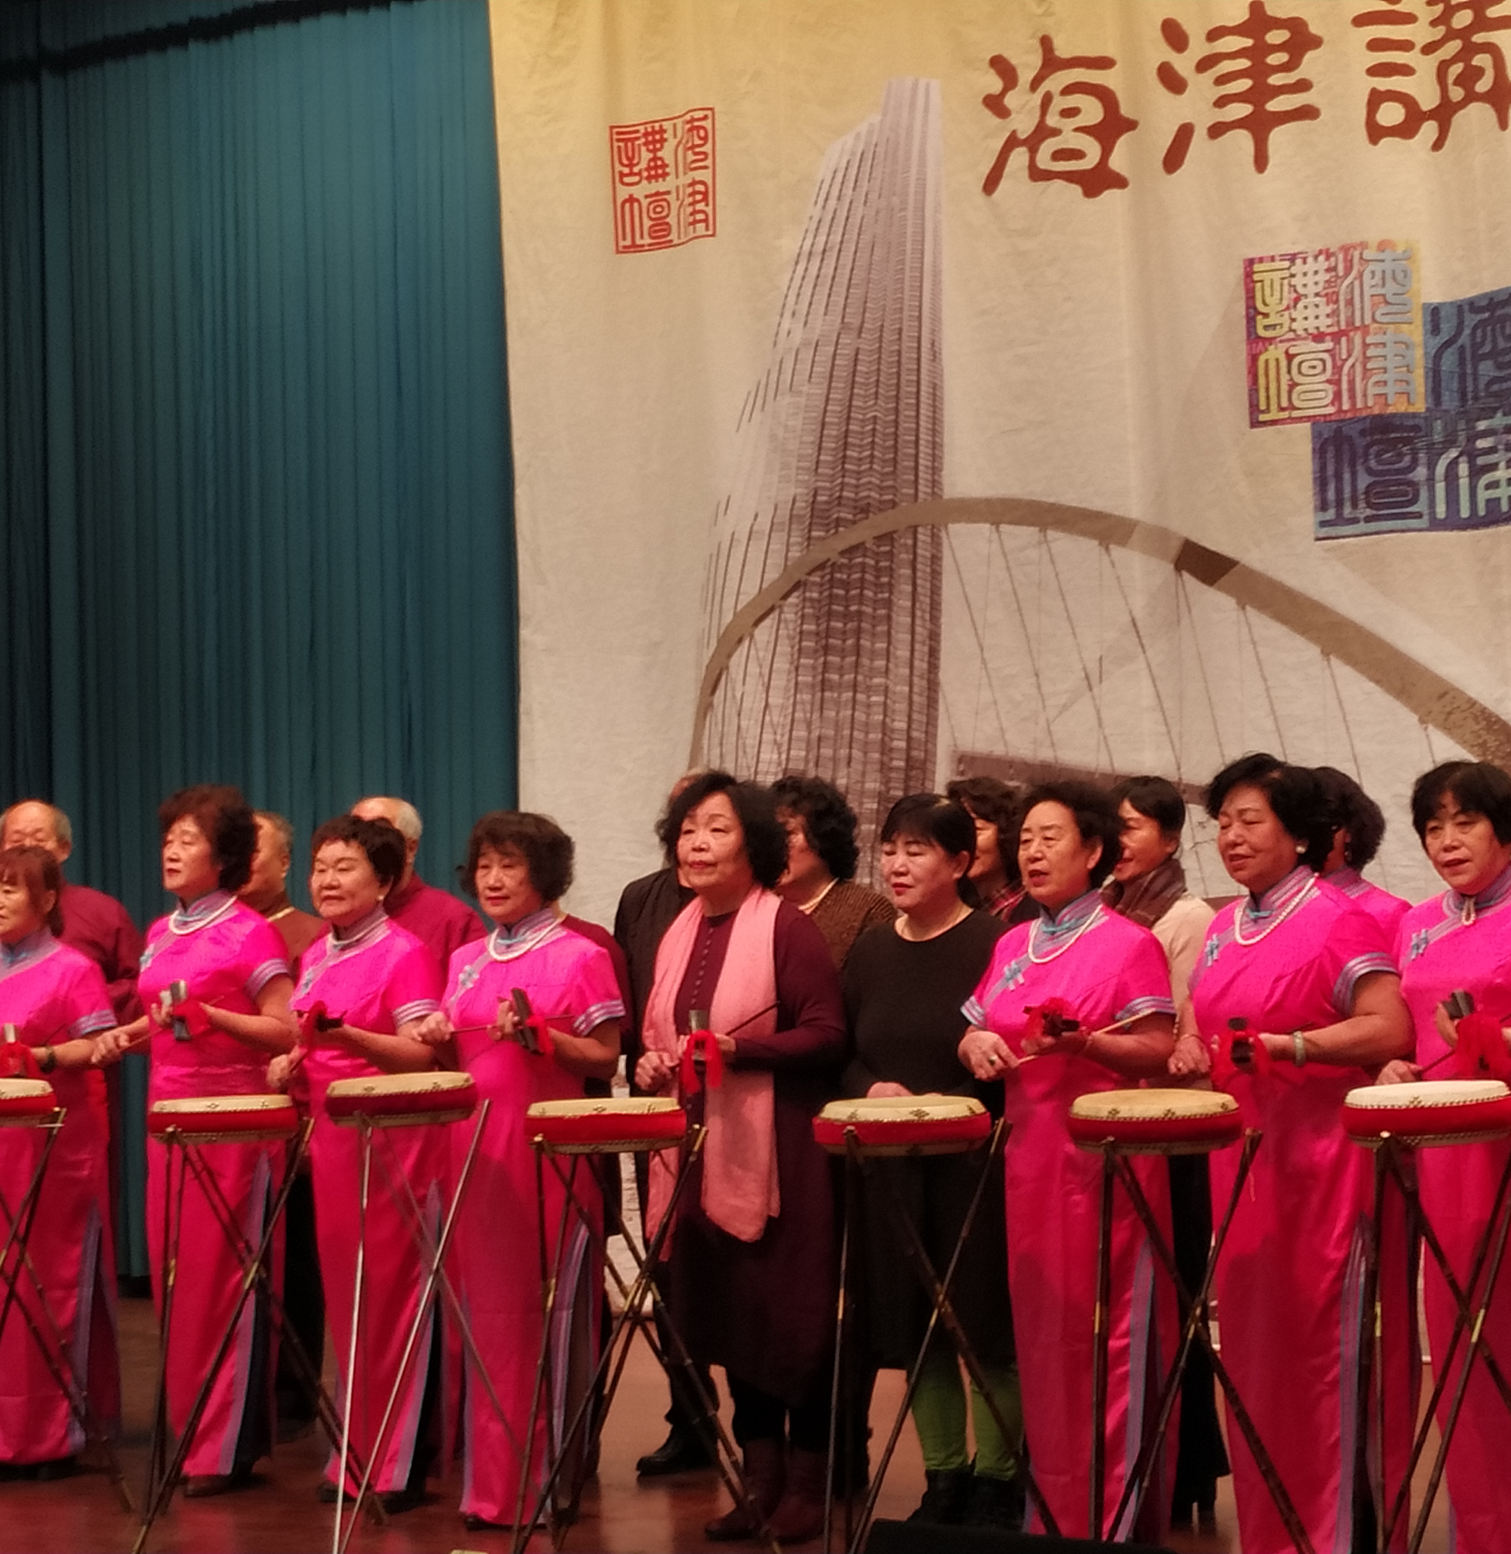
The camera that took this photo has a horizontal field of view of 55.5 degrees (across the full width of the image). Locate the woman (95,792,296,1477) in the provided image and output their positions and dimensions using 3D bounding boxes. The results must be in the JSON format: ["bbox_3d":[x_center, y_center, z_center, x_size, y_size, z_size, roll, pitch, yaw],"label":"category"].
[{"bbox_3d":[-1.320,0.865,3.380,0.460,1.660,0.420,-3,-3,24],"label":"woman"}]

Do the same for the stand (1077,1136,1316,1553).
[{"bbox_3d":[0.793,1.122,2.680,0.500,0.920,0.500,-3,-3,16],"label":"stand"}]

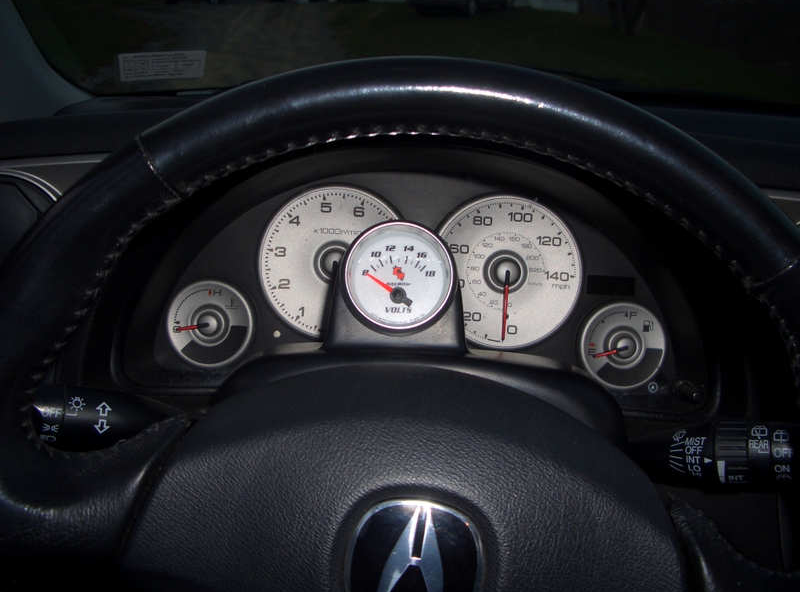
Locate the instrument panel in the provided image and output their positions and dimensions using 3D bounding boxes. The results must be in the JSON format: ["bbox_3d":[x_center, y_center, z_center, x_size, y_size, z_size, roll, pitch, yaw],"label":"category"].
[{"bbox_3d":[0.014,-0.013,0.518,0.370,0.163,0.085,3,0,0],"label":"instrument panel"}]

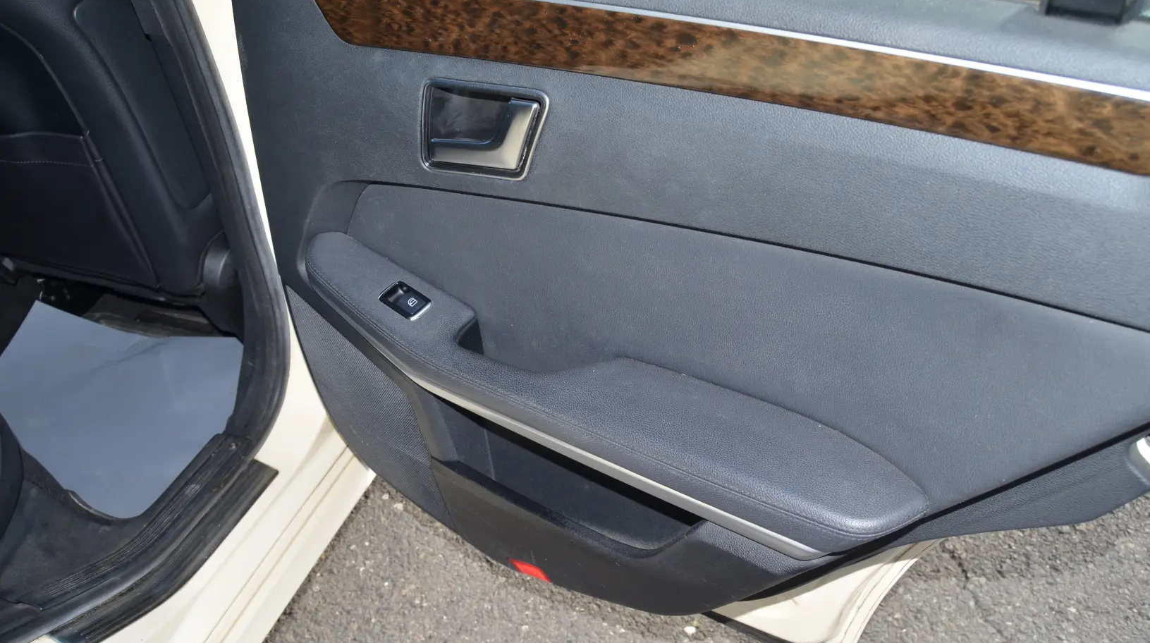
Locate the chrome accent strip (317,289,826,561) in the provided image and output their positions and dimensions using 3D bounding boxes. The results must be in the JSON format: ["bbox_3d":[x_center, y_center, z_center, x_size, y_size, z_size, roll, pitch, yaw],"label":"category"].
[{"bbox_3d":[-0.043,0.086,0.853,0.563,0.041,0.057,20,40,24],"label":"chrome accent strip"}]

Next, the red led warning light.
[{"bbox_3d":[-0.049,0.266,0.959,0.049,0.023,0.016,20,40,24],"label":"red led warning light"}]

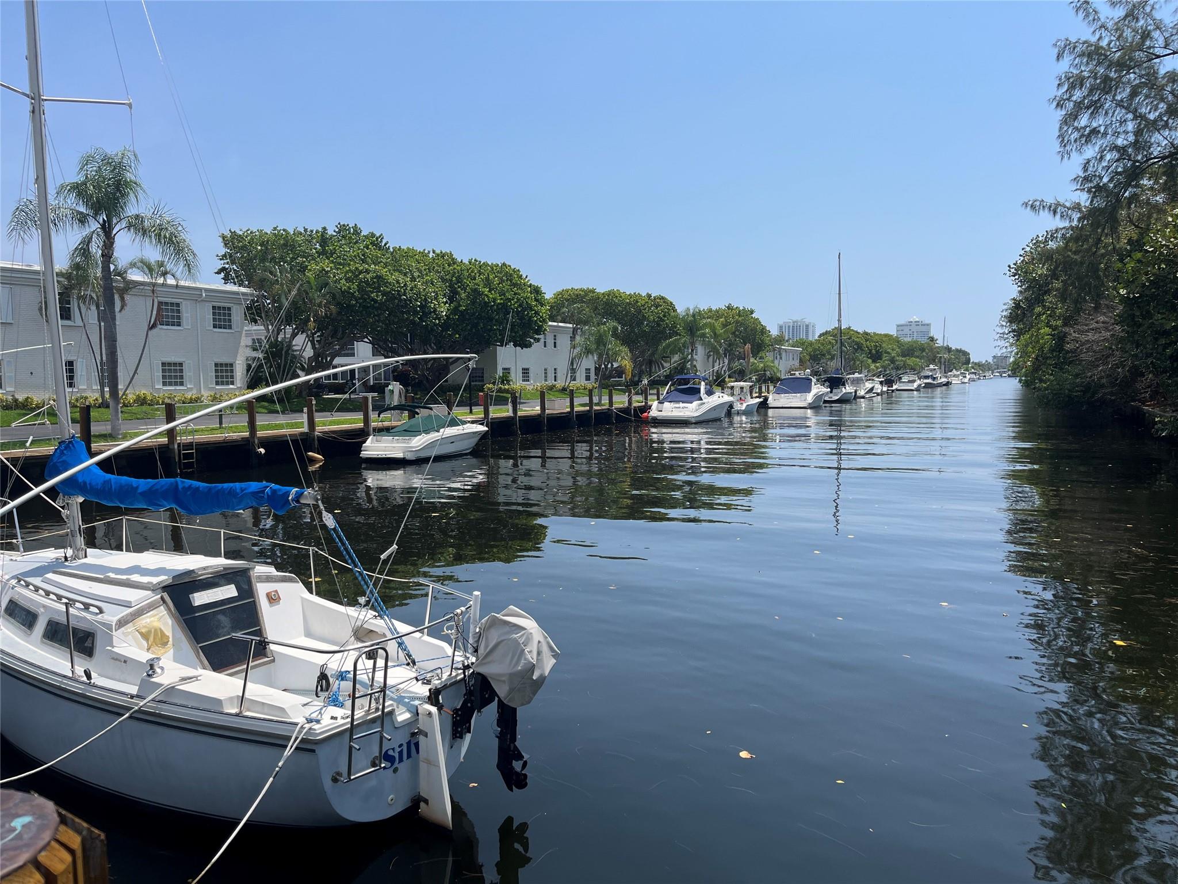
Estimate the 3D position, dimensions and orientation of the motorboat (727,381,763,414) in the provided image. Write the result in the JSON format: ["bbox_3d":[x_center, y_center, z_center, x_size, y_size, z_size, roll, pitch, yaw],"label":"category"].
[{"bbox_3d":[13.197,-3.810,73.513,2.500,2.600,7.700,3,5,30],"label":"motorboat"}]

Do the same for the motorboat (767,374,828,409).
[{"bbox_3d":[21.497,-5.312,87.144,3.800,3.500,12.300,2,5,29],"label":"motorboat"}]

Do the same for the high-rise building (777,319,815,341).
[{"bbox_3d":[279.510,-127.612,1193.723,48.000,77.000,26.000,1,5,17],"label":"high-rise building"}]

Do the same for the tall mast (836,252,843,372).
[{"bbox_3d":[28.628,-14.630,100.673,0.220,14.100,0.220,1,5,16],"label":"tall mast"}]

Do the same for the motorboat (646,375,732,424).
[{"bbox_3d":[7.871,-3.234,61.810,3.250,3.250,10.300,2,5,29],"label":"motorboat"}]

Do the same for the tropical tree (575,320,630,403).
[{"bbox_3d":[0.863,-5.549,61.255,3.950,5.850,3.900,0,4,0],"label":"tropical tree"}]

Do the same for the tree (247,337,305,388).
[{"bbox_3d":[-15.957,-3.726,45.348,3.000,3.300,3.000,0,4,0],"label":"tree"}]

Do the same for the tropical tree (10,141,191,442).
[{"bbox_3d":[-16.254,-5.100,29.997,5.900,9.800,5.800,0,4,0],"label":"tropical tree"}]

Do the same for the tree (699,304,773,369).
[{"bbox_3d":[18.864,-12.499,113.375,9.600,10.500,9.400,0,4,0],"label":"tree"}]

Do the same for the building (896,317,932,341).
[{"bbox_3d":[419.316,-123.271,1143.910,45.000,76.000,27.000,1,5,16],"label":"building"}]

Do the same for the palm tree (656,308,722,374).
[{"bbox_3d":[8.834,-7.861,76.622,5.300,7.900,5.200,0,4,0],"label":"palm tree"}]

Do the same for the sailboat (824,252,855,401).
[{"bbox_3d":[28.801,-13.176,101.327,3.500,17.000,11.500,2,5,29],"label":"sailboat"}]

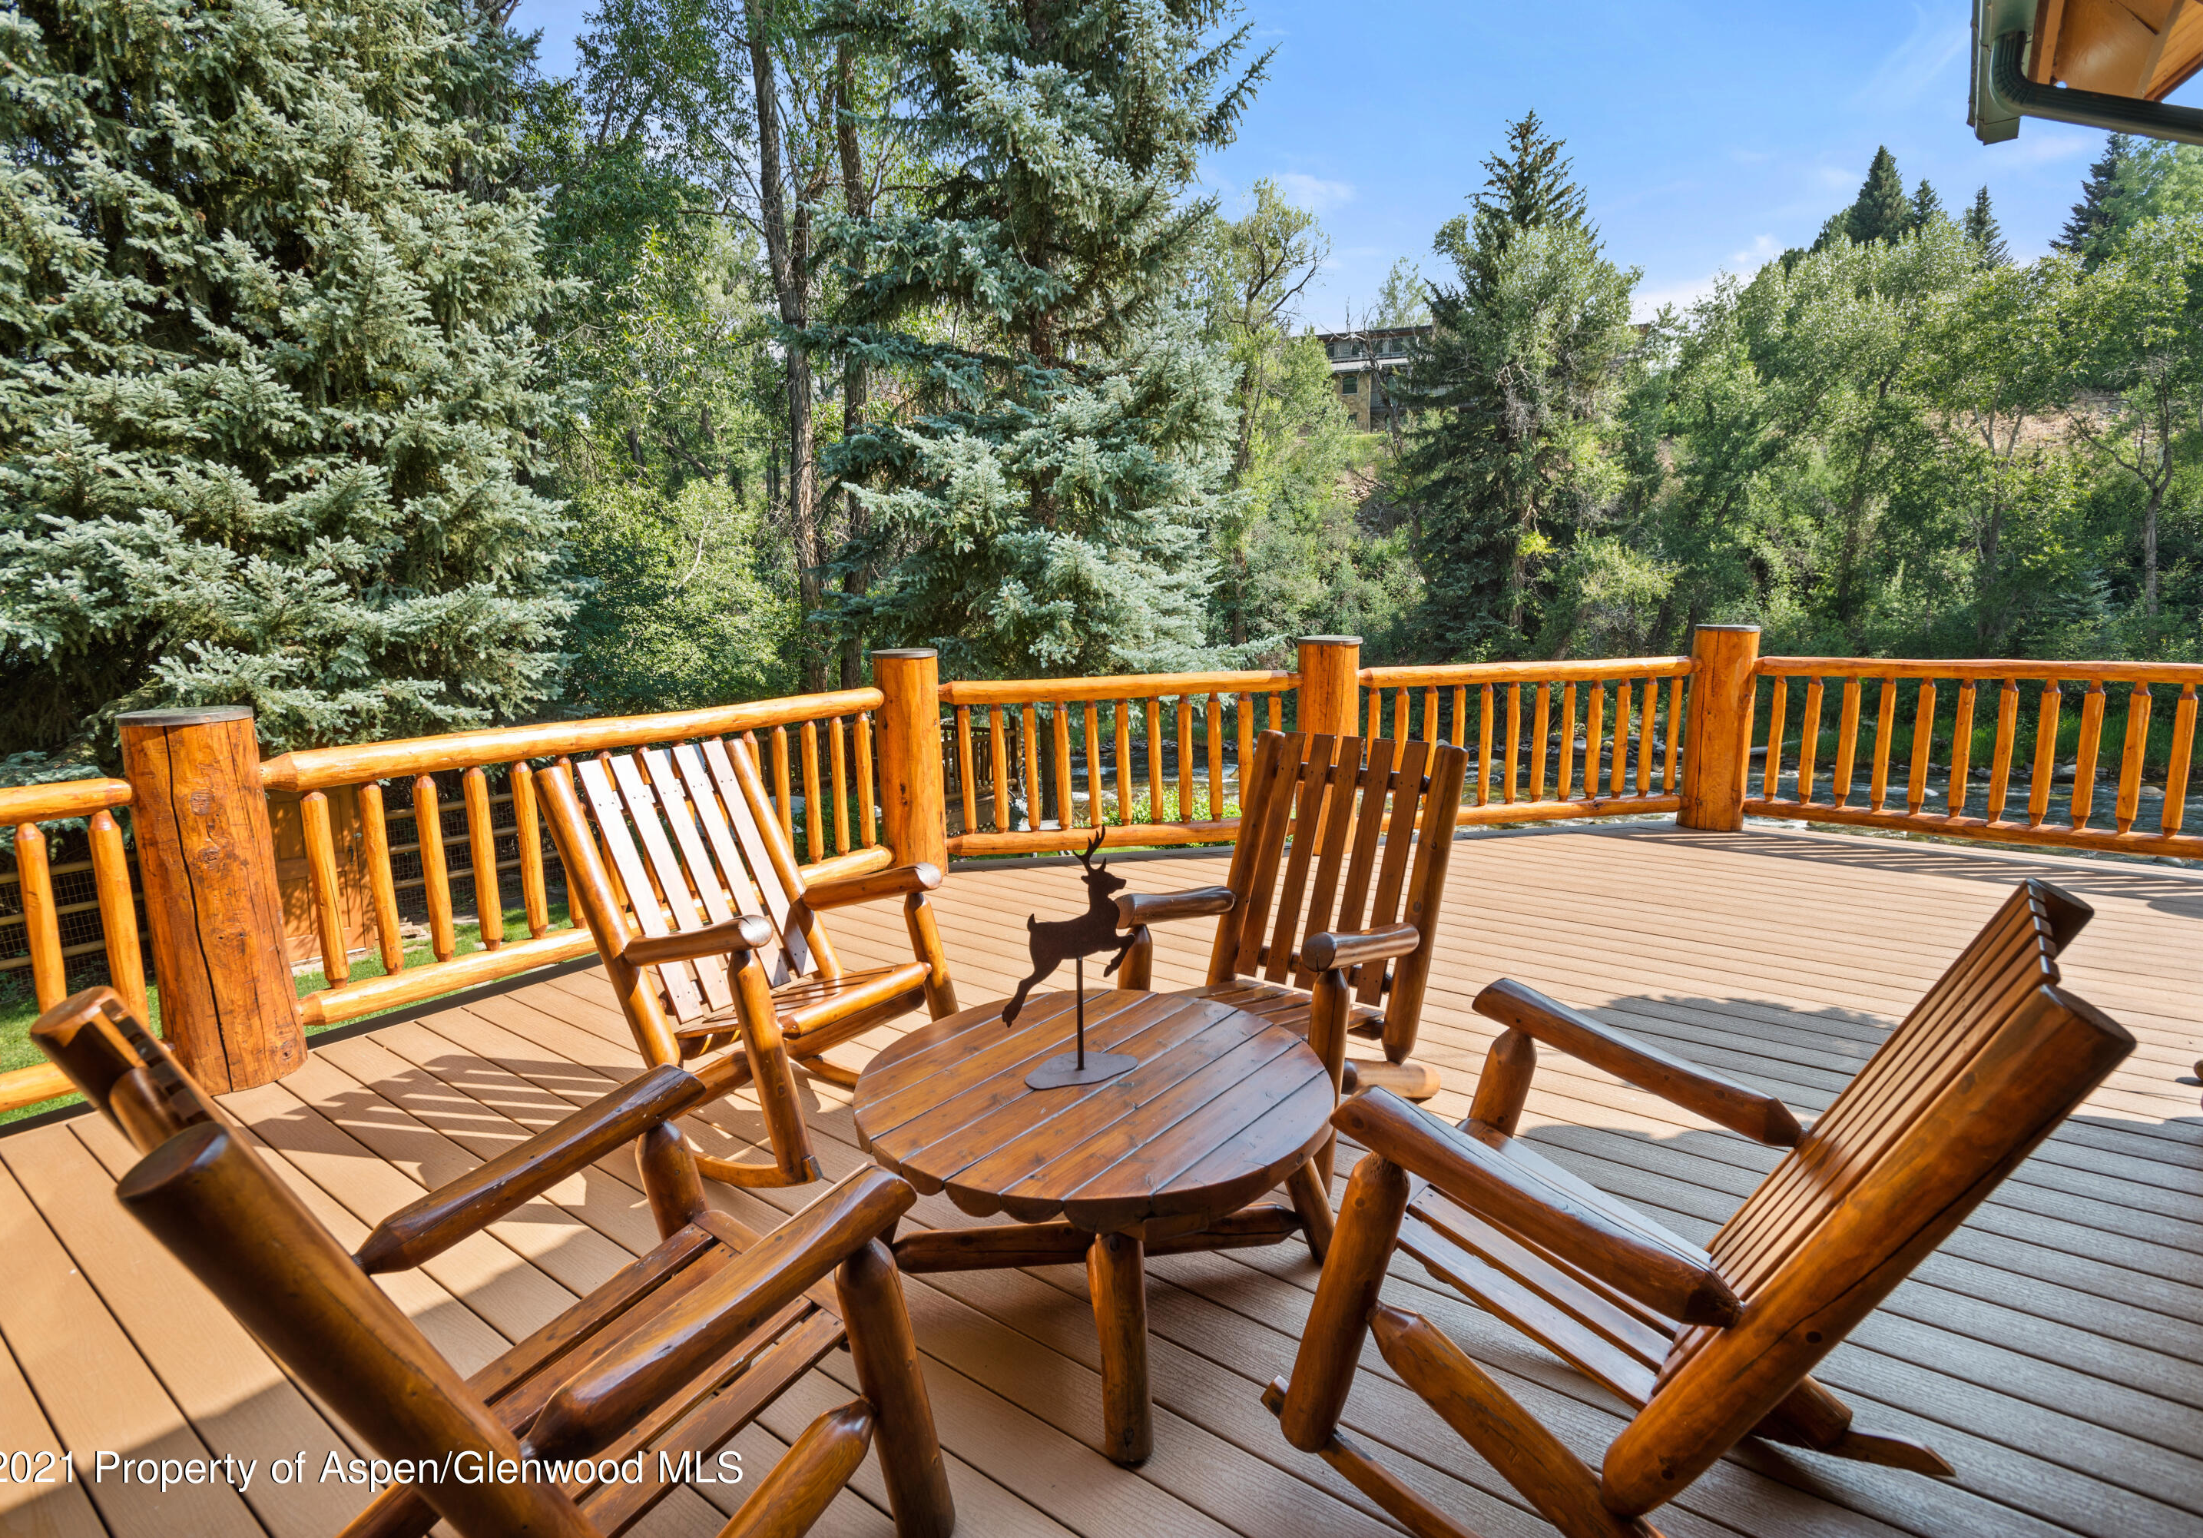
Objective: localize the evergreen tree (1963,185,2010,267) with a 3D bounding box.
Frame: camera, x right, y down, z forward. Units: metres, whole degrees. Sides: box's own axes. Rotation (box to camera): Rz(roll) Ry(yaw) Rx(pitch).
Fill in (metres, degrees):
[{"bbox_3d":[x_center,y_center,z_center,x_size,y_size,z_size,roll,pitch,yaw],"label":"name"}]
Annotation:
[{"bbox_3d":[45.050,-24.356,62.902,4.000,11.000,4.000,5,11,34],"label":"evergreen tree"}]

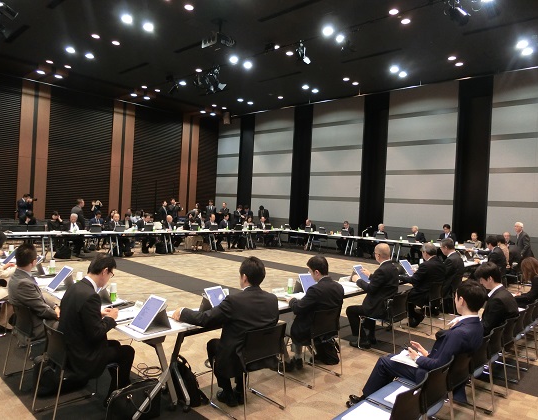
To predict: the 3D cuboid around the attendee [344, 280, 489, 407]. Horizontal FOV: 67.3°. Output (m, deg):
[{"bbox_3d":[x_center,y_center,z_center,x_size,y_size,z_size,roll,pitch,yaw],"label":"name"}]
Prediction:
[{"bbox_3d":[1.163,1.132,3.315,1.040,1.230,0.520,4,1,43],"label":"attendee"}]

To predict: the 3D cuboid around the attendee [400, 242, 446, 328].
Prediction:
[{"bbox_3d":[2.342,1.160,6.282,0.740,1.280,0.550,4,1,43],"label":"attendee"}]

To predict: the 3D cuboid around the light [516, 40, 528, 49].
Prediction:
[{"bbox_3d":[6.820,-4.473,10.903,0.270,0.070,0.270,4,1,43],"label":"light"}]

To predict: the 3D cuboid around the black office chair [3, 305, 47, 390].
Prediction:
[{"bbox_3d":[-2.187,1.229,3.904,0.480,0.740,0.530,4,1,43],"label":"black office chair"}]

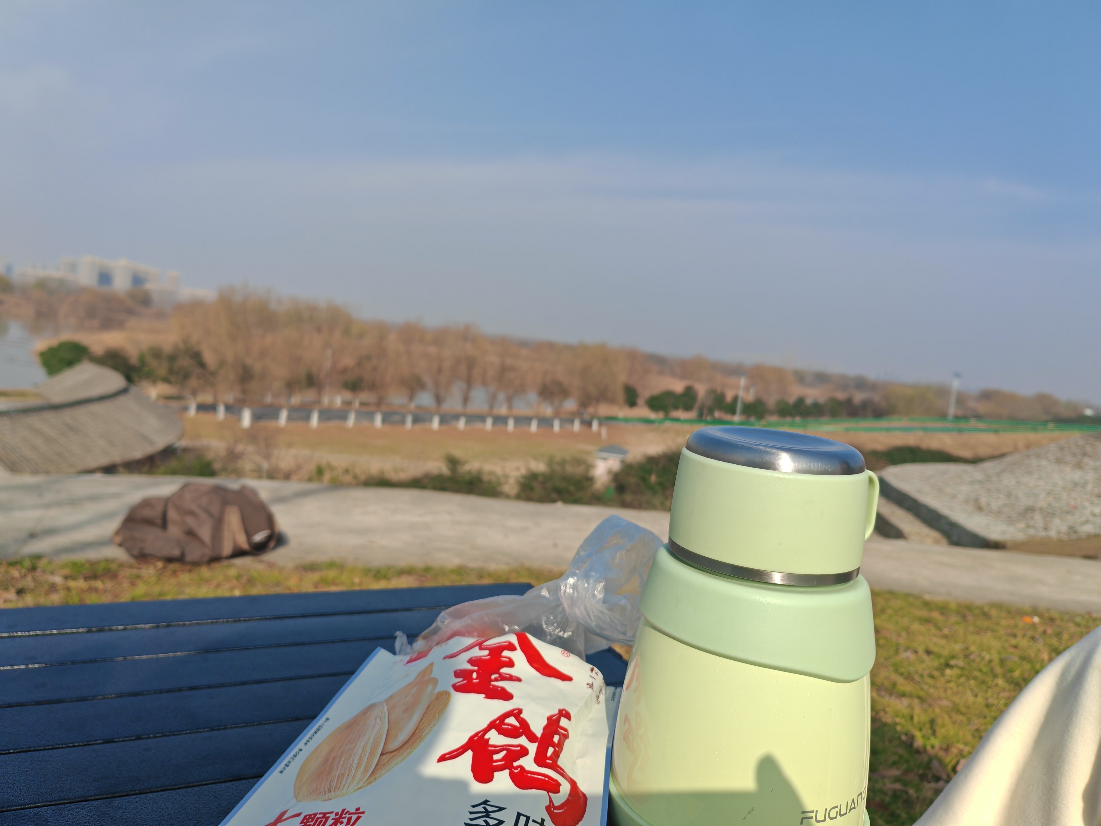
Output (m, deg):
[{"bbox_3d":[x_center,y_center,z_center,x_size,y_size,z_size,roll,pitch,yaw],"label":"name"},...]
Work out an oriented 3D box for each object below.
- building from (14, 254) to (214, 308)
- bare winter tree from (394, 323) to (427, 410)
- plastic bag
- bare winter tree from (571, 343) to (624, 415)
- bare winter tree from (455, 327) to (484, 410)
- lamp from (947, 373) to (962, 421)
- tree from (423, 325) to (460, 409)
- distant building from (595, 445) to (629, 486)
[{"bbox_3d":[-244.952,-74.279,480.000,102.000,19.000,35.000,4,6,-27],"label":"building"},{"bbox_3d":[-8.490,-2.917,52.000,2.000,4.900,2.000,6,5,-10],"label":"bare winter tree"},{"bbox_3d":[-0.014,0.132,0.640,0.190,0.110,0.120,7,5,0],"label":"plastic bag"},{"bbox_3d":[3.384,-2.453,62.000,3.400,5.000,3.400,7,5,3],"label":"bare winter tree"},{"bbox_3d":[-5.233,-2.865,55.000,1.900,5.200,1.900,6,5,-6],"label":"bare winter tree"},{"bbox_3d":[61.133,-2.604,130.000,0.800,6.900,0.600,9,5,25],"label":"lamp"},{"bbox_3d":[-6.779,-2.760,53.500,2.100,5.000,2.100,6,5,-7],"label":"tree"},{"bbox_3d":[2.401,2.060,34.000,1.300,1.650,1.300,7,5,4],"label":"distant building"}]

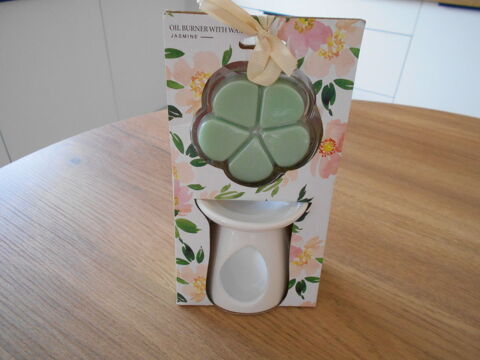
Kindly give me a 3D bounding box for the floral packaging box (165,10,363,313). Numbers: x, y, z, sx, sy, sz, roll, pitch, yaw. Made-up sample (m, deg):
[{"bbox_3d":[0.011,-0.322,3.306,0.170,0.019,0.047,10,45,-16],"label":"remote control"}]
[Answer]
[{"bbox_3d":[0.010,-0.001,0.260,0.115,0.215,0.064,1,33,-3],"label":"floral packaging box"}]

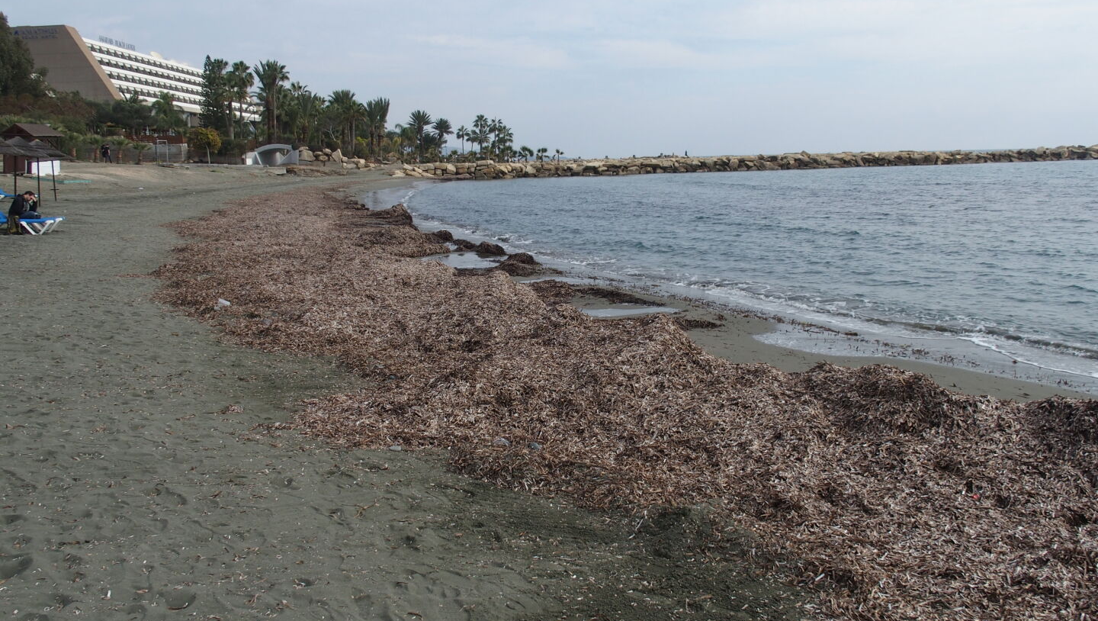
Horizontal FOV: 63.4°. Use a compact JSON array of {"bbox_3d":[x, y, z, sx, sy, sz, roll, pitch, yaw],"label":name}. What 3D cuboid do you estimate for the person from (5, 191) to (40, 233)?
[{"bbox_3d":[-13.595,-2.538,23.000,0.720,1.080,0.520,-2,10,-6],"label":"person"}]

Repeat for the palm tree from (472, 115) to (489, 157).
[{"bbox_3d":[-12.749,-32.270,165.000,3.100,8.730,3.100,-2,10,-4],"label":"palm tree"}]

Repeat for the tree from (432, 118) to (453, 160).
[{"bbox_3d":[-15.864,-25.626,133.000,3.211,6.310,3.211,-1,10,0],"label":"tree"}]

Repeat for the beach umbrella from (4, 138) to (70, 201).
[{"bbox_3d":[-18.017,-4.875,31.300,2.328,2.316,2.328,-1,10,0],"label":"beach umbrella"}]

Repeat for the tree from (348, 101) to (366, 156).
[{"bbox_3d":[-25.414,-24.104,118.000,2.600,7.630,2.600,-3,10,-11],"label":"tree"}]

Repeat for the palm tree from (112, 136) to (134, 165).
[{"bbox_3d":[-38.362,-14.429,80.000,2.009,2.548,2.009,-1,10,0],"label":"palm tree"}]

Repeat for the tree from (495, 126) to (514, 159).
[{"bbox_3d":[-8.207,-31.075,165.000,3.300,6.628,3.300,-2,10,-3],"label":"tree"}]

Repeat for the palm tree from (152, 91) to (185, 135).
[{"bbox_3d":[-46.260,-23.730,108.000,4.200,5.925,4.200,-5,10,-22],"label":"palm tree"}]

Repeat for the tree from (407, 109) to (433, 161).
[{"bbox_3d":[-18.751,-25.354,129.000,3.738,7.584,3.738,-1,10,0],"label":"tree"}]

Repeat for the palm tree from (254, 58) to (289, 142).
[{"bbox_3d":[-33.170,-24.775,106.000,4.300,10.489,4.300,-4,10,-16],"label":"palm tree"}]

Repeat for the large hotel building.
[{"bbox_3d":[-107.891,-61.015,253.213,26.960,23.496,108.000,-1,10,-1],"label":"large hotel building"}]

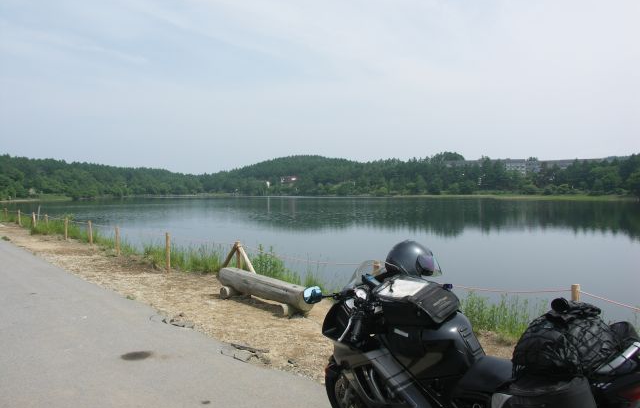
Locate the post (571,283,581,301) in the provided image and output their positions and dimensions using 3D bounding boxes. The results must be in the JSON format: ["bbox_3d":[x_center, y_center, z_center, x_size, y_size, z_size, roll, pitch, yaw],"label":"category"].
[{"bbox_3d":[2.500,1.150,5.060,0.083,0.740,0.083,0,1,0],"label":"post"}]

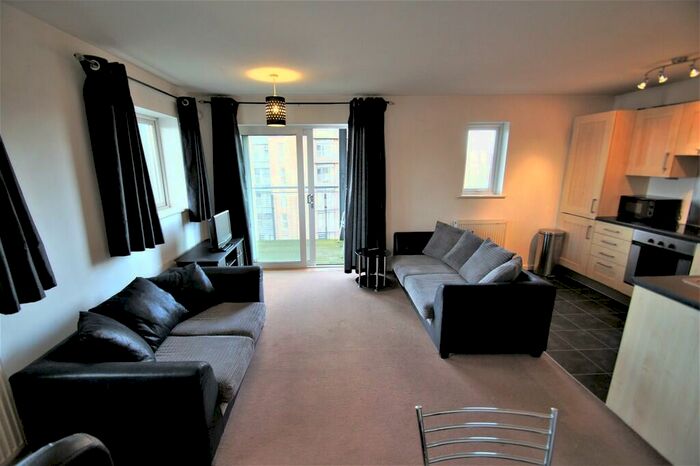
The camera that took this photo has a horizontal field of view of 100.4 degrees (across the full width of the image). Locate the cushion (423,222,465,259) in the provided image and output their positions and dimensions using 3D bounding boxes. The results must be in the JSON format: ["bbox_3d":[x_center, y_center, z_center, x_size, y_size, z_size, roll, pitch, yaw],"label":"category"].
[{"bbox_3d":[1.168,0.135,3.558,0.150,0.480,0.500,23,4,-29],"label":"cushion"}]

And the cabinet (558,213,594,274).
[{"bbox_3d":[3.300,0.134,3.931,0.580,0.725,0.600,-1,14,-3],"label":"cabinet"}]

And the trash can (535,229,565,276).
[{"bbox_3d":[2.843,0.285,4.161,0.280,0.640,0.290,0,14,0],"label":"trash can"}]

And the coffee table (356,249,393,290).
[{"bbox_3d":[0.316,0.468,3.813,0.450,0.450,0.450,-1,14,-3],"label":"coffee table"}]

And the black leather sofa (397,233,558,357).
[{"bbox_3d":[1.135,0.497,3.267,0.880,0.650,1.920,-1,14,-3],"label":"black leather sofa"}]

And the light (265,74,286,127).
[{"bbox_3d":[-0.766,-1.361,3.014,0.200,0.475,0.200,-1,14,-3],"label":"light"}]

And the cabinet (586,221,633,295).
[{"bbox_3d":[3.331,0.258,3.422,0.580,0.725,0.455,-1,14,-3],"label":"cabinet"}]

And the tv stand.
[{"bbox_3d":[-1.673,0.458,3.647,0.485,0.548,0.910,-1,14,-3],"label":"tv stand"}]

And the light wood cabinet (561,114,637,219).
[{"bbox_3d":[3.299,-0.834,3.712,0.580,1.250,0.600,-1,14,-3],"label":"light wood cabinet"}]

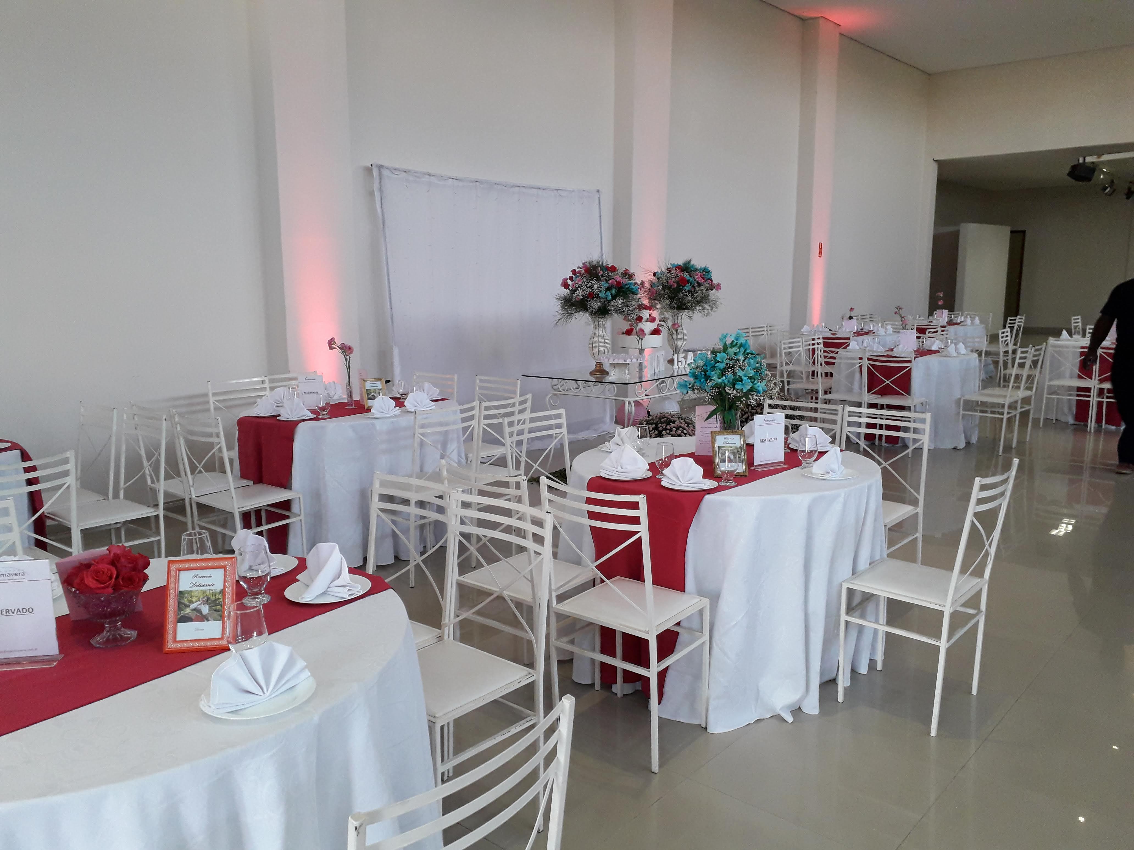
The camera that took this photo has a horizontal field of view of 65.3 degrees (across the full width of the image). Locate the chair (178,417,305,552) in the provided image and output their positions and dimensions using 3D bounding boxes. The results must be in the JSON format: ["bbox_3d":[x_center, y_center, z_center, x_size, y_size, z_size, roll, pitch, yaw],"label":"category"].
[{"bbox_3d":[-1.580,0.364,4.329,0.400,0.904,0.451,8,13,40],"label":"chair"}]

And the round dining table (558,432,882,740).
[{"bbox_3d":[0.645,0.537,3.724,1.360,0.785,1.400,0,10,0],"label":"round dining table"}]

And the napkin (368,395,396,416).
[{"bbox_3d":[-1.008,-0.110,4.830,0.155,0.100,0.130,-4,10,-20],"label":"napkin"}]

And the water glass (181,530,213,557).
[{"bbox_3d":[-0.871,0.326,2.093,0.077,0.128,0.077,0,10,0],"label":"water glass"}]

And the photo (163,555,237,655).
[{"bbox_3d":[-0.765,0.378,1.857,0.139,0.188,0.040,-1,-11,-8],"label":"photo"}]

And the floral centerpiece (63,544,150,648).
[{"bbox_3d":[-0.932,0.341,1.802,0.172,0.198,0.165,-4,10,-20],"label":"floral centerpiece"}]

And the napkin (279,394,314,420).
[{"bbox_3d":[-1.400,-0.102,4.586,0.165,0.107,0.105,0,10,-2],"label":"napkin"}]

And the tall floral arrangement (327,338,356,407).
[{"bbox_3d":[-1.307,-0.305,5.128,0.160,0.410,0.110,0,10,0],"label":"tall floral arrangement"}]

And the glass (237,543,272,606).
[{"bbox_3d":[-0.713,0.342,2.026,0.076,0.127,0.076,0,10,0],"label":"glass"}]

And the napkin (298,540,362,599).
[{"bbox_3d":[-0.579,0.346,2.144,0.135,0.110,0.148,-8,12,-38],"label":"napkin"}]

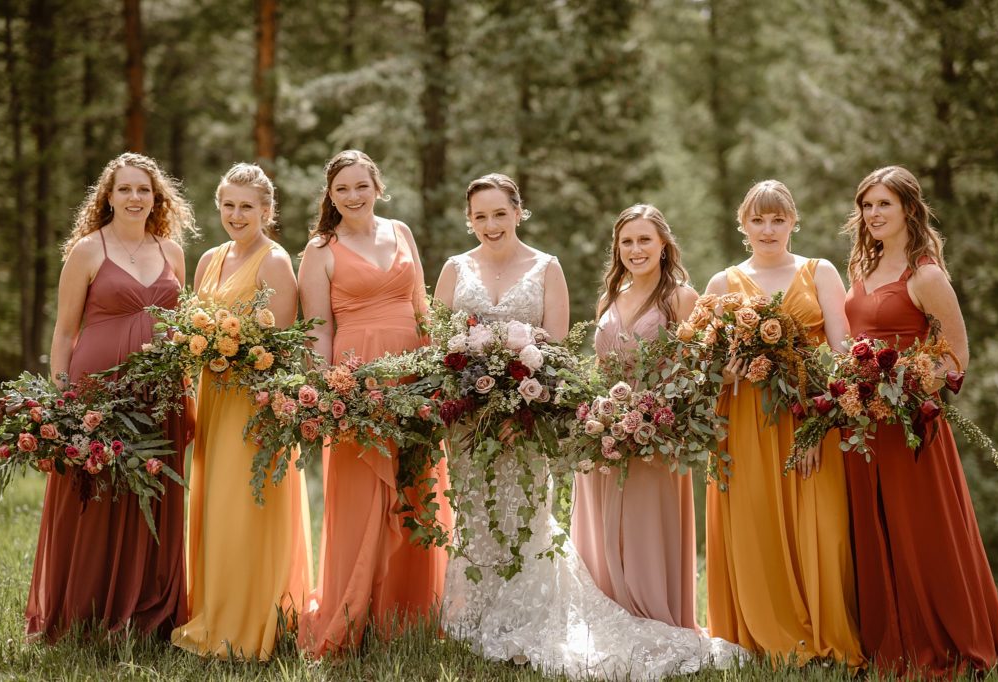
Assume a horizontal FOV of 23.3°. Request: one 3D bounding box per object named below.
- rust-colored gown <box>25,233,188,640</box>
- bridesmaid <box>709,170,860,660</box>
[{"bbox_3d":[-1.390,0.322,8.577,0.562,1.408,0.500,-1,2,-20],"label":"rust-colored gown"},{"bbox_3d":[0.956,0.263,8.140,0.529,1.587,0.520,0,2,8],"label":"bridesmaid"}]

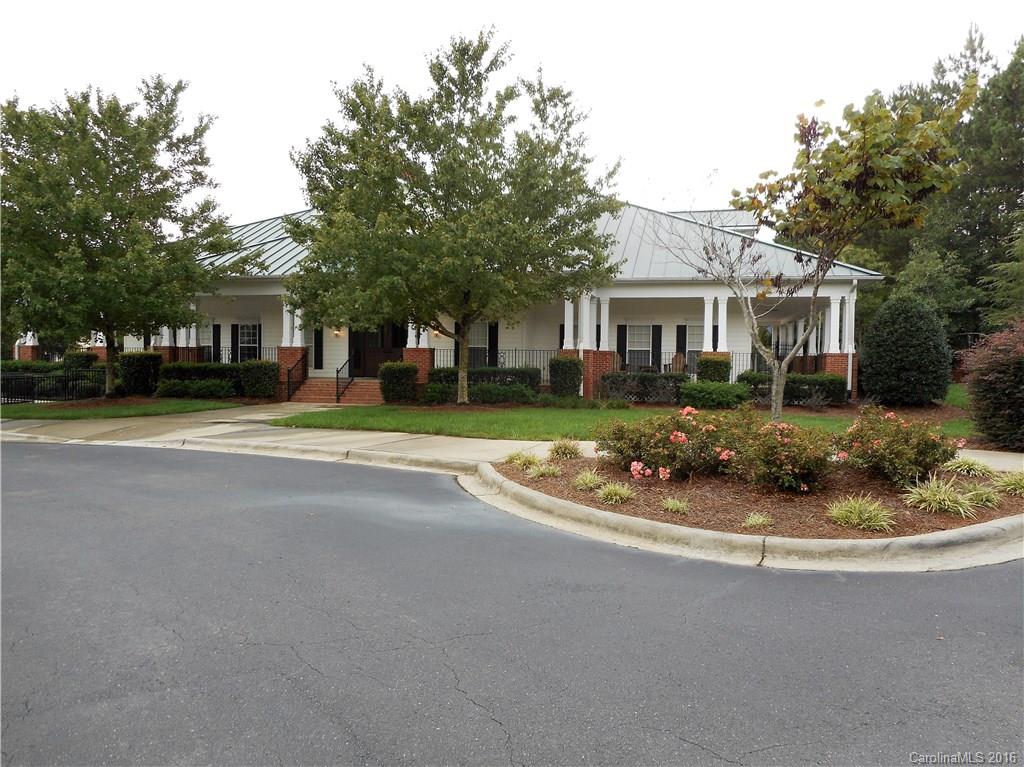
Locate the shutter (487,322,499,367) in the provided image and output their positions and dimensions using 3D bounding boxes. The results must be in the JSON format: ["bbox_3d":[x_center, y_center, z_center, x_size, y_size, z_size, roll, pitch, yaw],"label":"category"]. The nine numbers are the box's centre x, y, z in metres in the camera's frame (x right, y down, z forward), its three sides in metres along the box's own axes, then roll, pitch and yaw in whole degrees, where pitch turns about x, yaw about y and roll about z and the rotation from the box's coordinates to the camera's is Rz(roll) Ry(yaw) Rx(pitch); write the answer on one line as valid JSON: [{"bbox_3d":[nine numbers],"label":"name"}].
[{"bbox_3d":[-0.672,-1.333,27.299,0.360,1.820,0.050,1,1,12],"label":"shutter"}]

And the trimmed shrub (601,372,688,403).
[{"bbox_3d":[4.343,0.131,24.139,2.727,0.899,1.111,1,2,11],"label":"trimmed shrub"}]

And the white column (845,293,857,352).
[{"bbox_3d":[11.199,-1.938,24.442,0.323,1.879,0.323,1,2,11],"label":"white column"}]

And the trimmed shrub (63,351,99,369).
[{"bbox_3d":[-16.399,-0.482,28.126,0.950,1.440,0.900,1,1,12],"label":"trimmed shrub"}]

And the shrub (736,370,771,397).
[{"bbox_3d":[7.824,0.049,23.900,1.000,0.920,0.920,1,2,13],"label":"shrub"}]

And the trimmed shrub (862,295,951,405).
[{"bbox_3d":[11.704,-1.027,21.930,2.600,3.280,2.500,1,1,12],"label":"trimmed shrub"}]

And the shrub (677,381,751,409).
[{"bbox_3d":[6.112,0.322,22.422,2.040,0.808,1.262,1,2,11],"label":"shrub"}]

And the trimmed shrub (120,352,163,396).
[{"bbox_3d":[-13.433,-0.326,26.800,1.050,1.570,1.000,1,2,13],"label":"trimmed shrub"}]

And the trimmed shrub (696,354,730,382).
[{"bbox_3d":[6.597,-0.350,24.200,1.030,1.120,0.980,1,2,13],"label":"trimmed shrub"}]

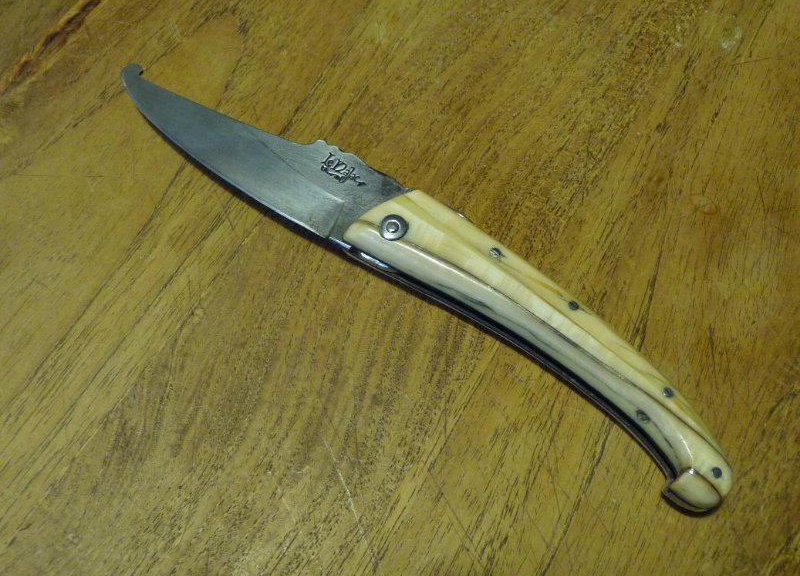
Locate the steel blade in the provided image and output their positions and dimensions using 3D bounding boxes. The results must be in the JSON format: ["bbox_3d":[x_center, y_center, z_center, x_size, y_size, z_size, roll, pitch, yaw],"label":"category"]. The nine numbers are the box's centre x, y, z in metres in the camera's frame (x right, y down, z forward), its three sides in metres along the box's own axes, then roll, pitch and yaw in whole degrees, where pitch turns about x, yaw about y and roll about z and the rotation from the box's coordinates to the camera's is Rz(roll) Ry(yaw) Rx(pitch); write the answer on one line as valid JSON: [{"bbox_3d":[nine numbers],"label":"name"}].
[{"bbox_3d":[-0.041,-0.037,0.249,0.100,0.004,0.027,24,66,11],"label":"steel blade"}]

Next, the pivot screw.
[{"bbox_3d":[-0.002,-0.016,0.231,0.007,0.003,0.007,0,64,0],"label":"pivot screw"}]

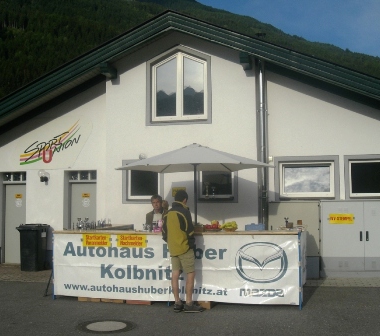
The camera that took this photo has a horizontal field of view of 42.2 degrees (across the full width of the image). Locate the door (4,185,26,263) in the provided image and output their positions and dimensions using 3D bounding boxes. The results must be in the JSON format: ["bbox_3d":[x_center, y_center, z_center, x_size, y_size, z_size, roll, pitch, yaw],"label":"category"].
[{"bbox_3d":[-4.436,1.436,12.659,0.748,2.025,0.070,-1,-4,13],"label":"door"}]

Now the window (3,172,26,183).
[{"bbox_3d":[-4.457,0.242,12.735,0.820,0.251,0.120,-1,-4,14],"label":"window"}]

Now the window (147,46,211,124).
[{"bbox_3d":[-0.256,-1.916,11.405,1.573,1.873,0.150,-1,-4,14],"label":"window"}]

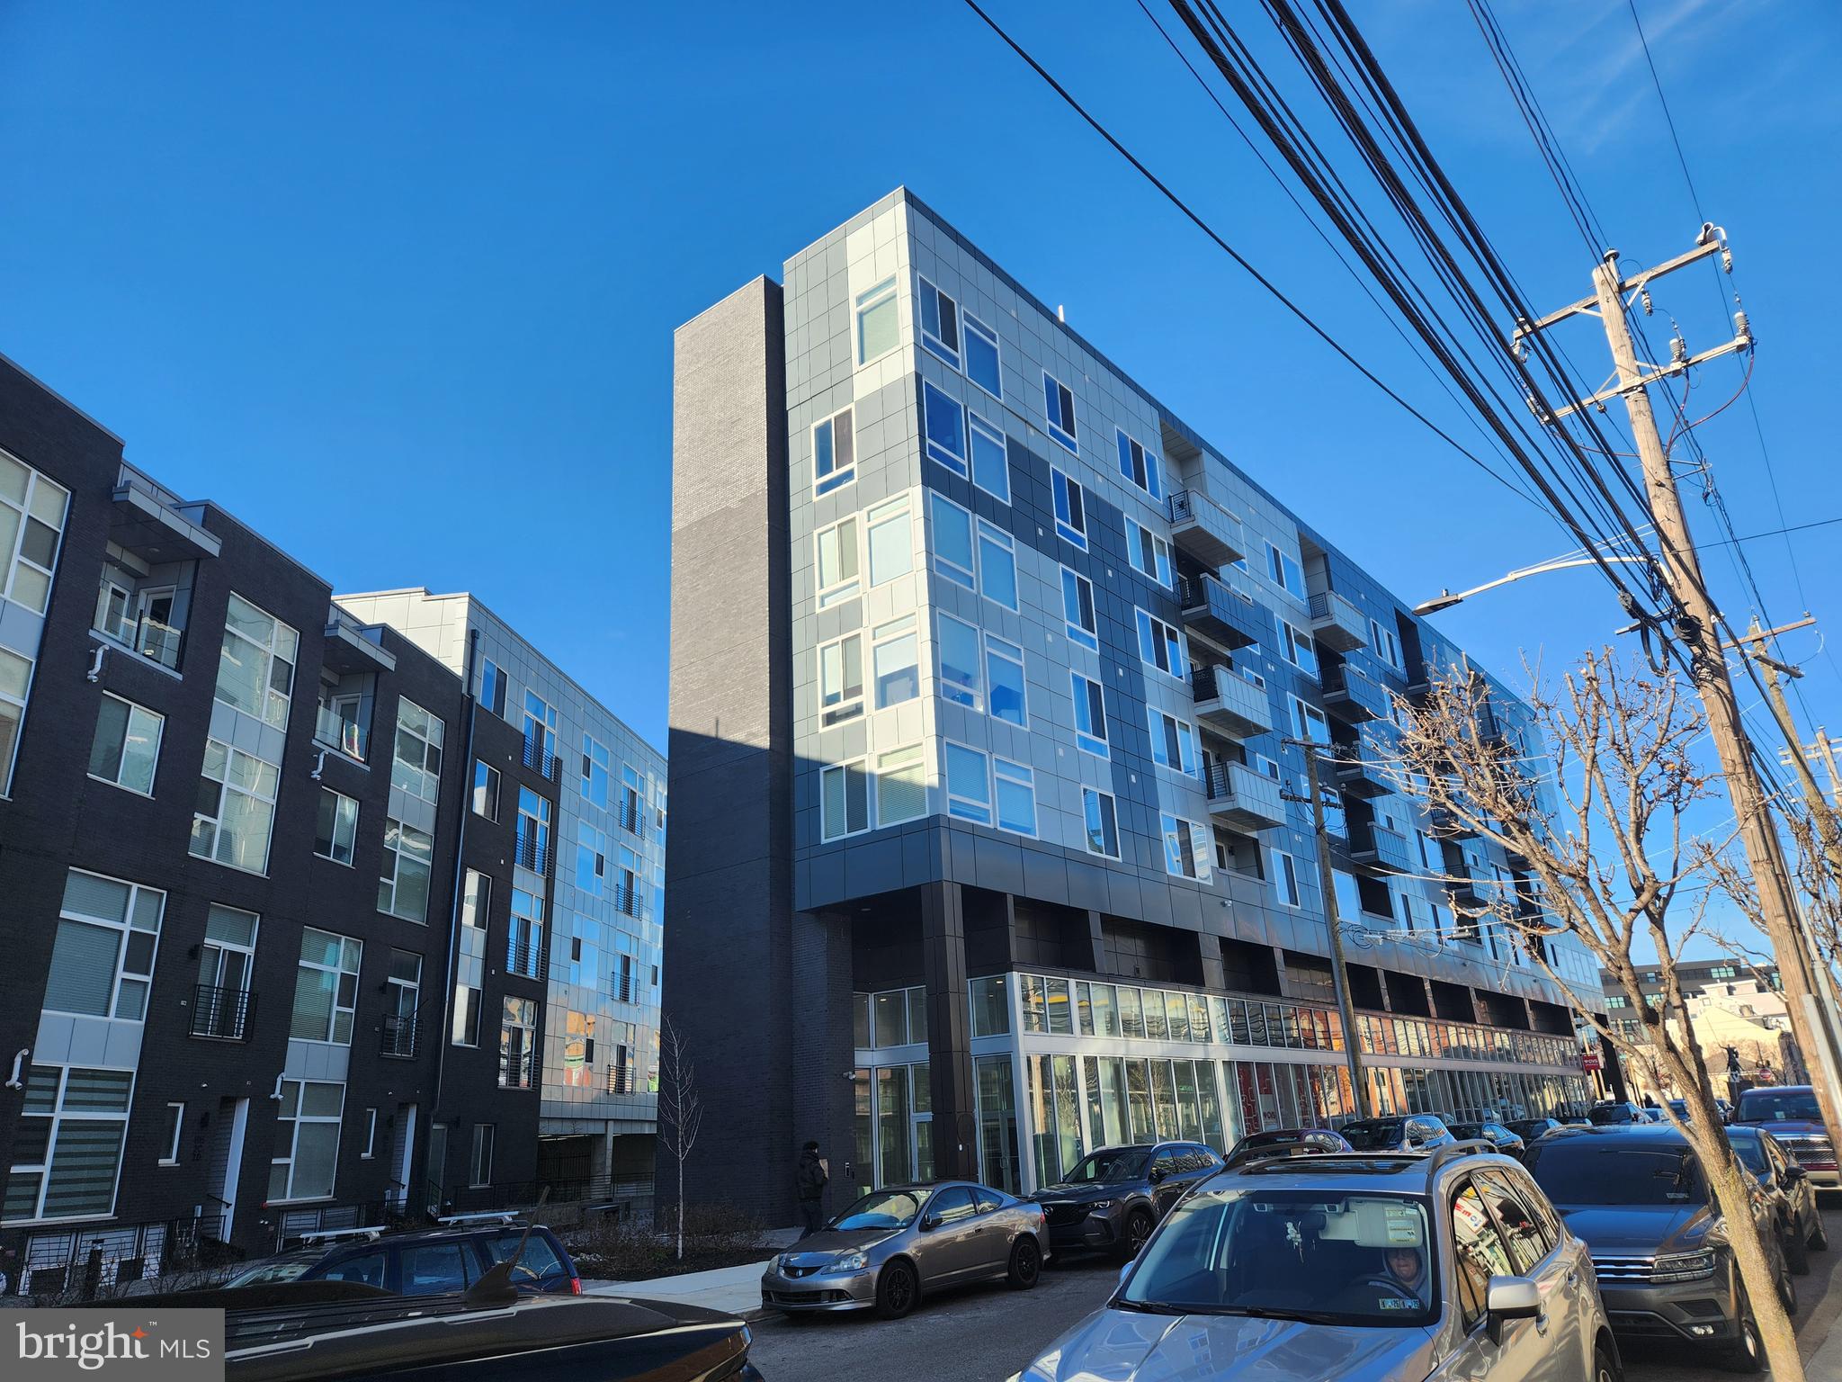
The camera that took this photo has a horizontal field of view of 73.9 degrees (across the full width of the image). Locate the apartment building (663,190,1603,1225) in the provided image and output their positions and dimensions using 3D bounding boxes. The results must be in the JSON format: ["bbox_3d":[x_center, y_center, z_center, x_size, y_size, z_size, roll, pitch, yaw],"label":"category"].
[{"bbox_3d":[14.959,7.160,53.482,12.600,25.500,61.300,-19,-25,36],"label":"apartment building"}]

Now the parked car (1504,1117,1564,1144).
[{"bbox_3d":[18.584,13.670,37.129,1.820,1.430,4.700,-18,-25,36],"label":"parked car"}]

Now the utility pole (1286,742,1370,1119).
[{"bbox_3d":[11.385,6.895,33.105,2.100,12.000,0.400,-18,-25,36],"label":"utility pole"}]

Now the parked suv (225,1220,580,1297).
[{"bbox_3d":[-5.196,5.320,10.147,1.750,1.570,4.500,-18,-25,36],"label":"parked suv"}]

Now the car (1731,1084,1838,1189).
[{"bbox_3d":[15.833,8.077,21.960,2.030,1.950,5.600,-18,-25,36],"label":"car"}]

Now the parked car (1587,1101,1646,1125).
[{"bbox_3d":[25.902,16.209,45.629,1.870,1.640,4.750,-18,-25,36],"label":"parked car"}]

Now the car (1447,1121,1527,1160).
[{"bbox_3d":[14.571,12.221,32.493,1.830,1.440,4.750,-18,-25,36],"label":"car"}]

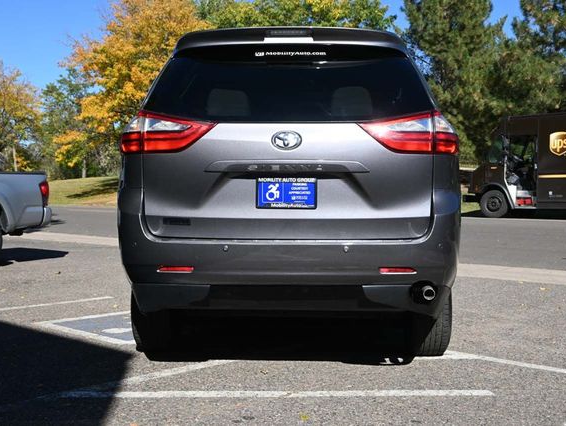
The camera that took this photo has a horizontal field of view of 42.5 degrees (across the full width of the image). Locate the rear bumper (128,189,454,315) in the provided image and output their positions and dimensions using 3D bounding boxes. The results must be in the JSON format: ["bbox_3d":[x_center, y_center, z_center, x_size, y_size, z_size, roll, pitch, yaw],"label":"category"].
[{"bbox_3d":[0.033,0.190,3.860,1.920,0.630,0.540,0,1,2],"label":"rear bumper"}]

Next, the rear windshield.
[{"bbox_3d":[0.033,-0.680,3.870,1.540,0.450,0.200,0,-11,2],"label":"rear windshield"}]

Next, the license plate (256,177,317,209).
[{"bbox_3d":[0.020,-0.102,3.680,0.310,0.160,0.020,0,1,2],"label":"license plate"}]

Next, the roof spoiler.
[{"bbox_3d":[0.043,-0.905,3.880,1.230,0.135,0.250,0,1,2],"label":"roof spoiler"}]

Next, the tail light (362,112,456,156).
[{"bbox_3d":[0.675,-0.415,3.820,0.550,0.230,0.250,0,1,-7],"label":"tail light"}]

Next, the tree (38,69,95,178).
[{"bbox_3d":[-13.435,-5.529,45.000,3.800,6.900,3.800,0,1,2],"label":"tree"}]

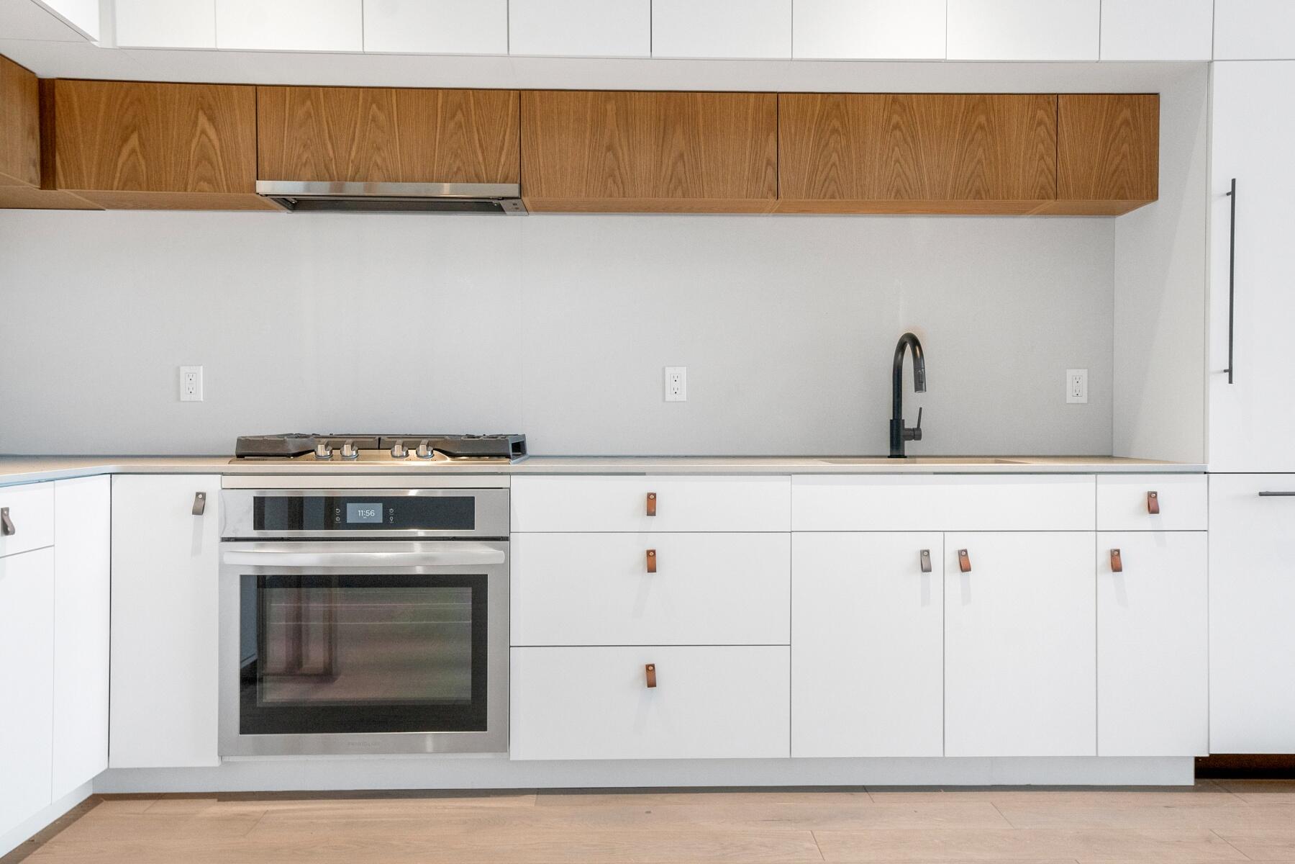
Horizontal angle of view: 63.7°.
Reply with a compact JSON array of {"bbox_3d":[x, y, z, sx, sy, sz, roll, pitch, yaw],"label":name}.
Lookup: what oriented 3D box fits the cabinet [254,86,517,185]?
[{"bbox_3d":[-0.764,-0.875,3.231,0.766,0.279,0.300,0,1,-2],"label":"cabinet"}]

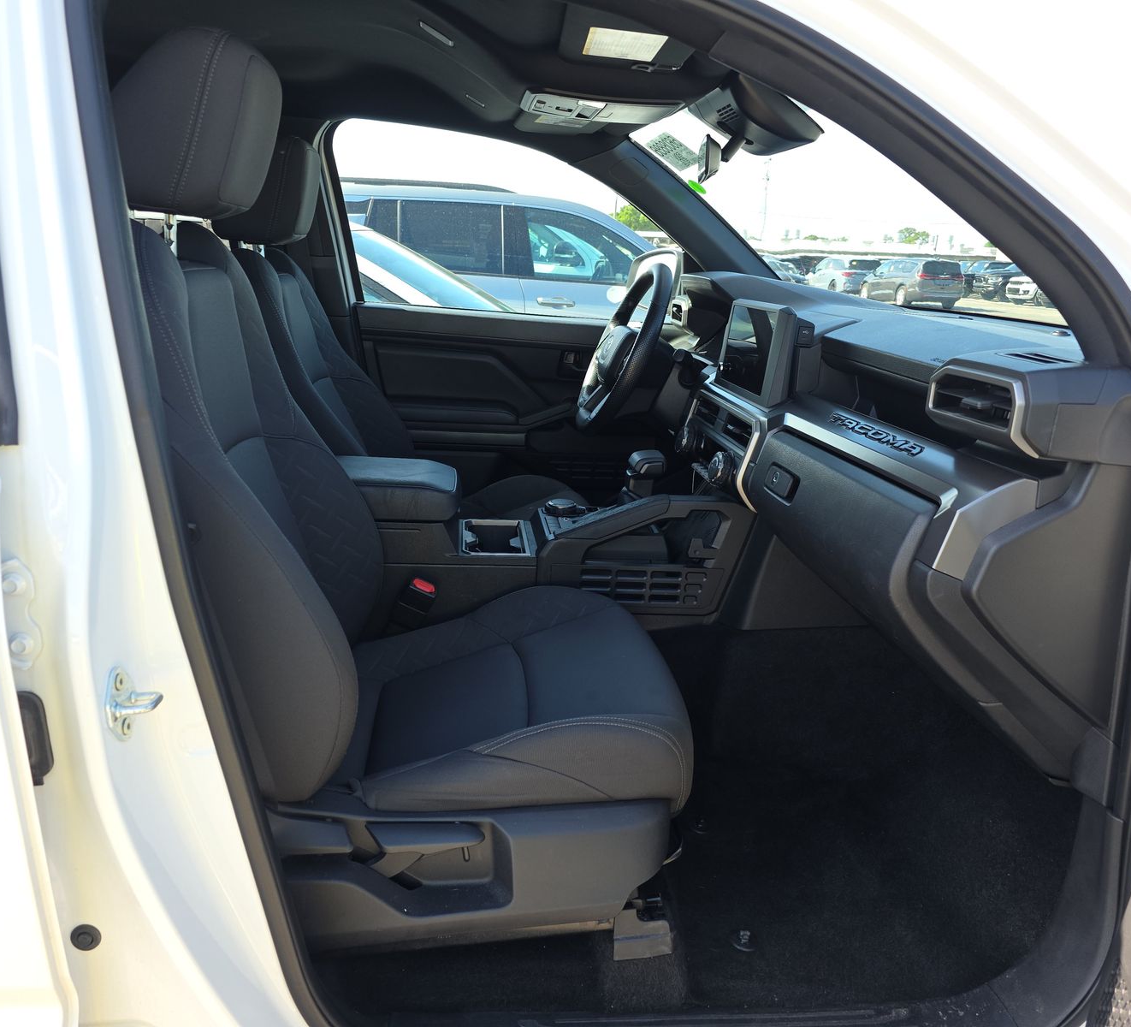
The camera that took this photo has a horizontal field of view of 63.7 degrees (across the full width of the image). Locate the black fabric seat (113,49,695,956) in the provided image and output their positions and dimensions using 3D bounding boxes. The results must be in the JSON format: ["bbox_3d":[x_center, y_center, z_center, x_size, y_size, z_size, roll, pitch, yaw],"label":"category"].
[{"bbox_3d":[-0.228,-0.007,1.177,0.800,1.090,0.550,1,16,-9],"label":"black fabric seat"}]

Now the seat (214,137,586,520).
[{"bbox_3d":[-0.333,-0.197,1.895,0.800,1.060,0.550,1,16,-9],"label":"seat"}]

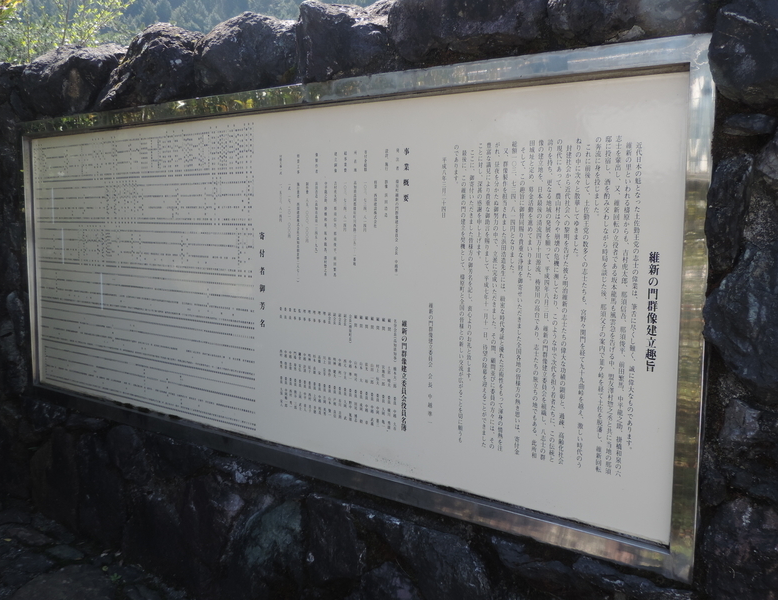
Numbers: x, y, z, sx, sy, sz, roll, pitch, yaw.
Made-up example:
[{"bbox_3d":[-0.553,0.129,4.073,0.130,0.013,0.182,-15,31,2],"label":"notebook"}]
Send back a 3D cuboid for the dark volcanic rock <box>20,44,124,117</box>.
[{"bbox_3d":[-1.452,-0.998,4.229,0.503,0.292,0.351,5,7,42],"label":"dark volcanic rock"}]

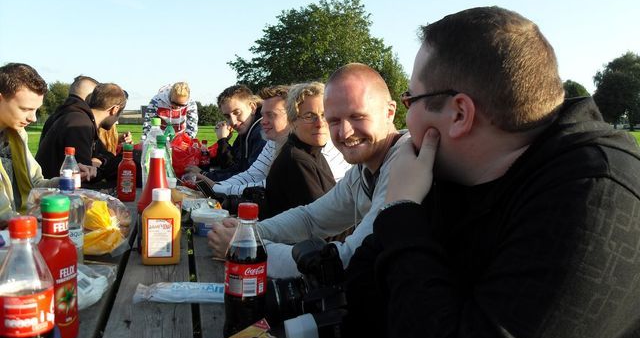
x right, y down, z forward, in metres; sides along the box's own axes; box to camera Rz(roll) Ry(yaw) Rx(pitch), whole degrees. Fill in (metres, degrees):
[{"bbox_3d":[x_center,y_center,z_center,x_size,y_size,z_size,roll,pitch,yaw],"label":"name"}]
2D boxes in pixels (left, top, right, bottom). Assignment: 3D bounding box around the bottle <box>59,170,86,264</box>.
[{"bbox_3d":[-0.579,0.122,1.190,0.066,0.237,0.066,-2,7,-26],"label":"bottle"}]

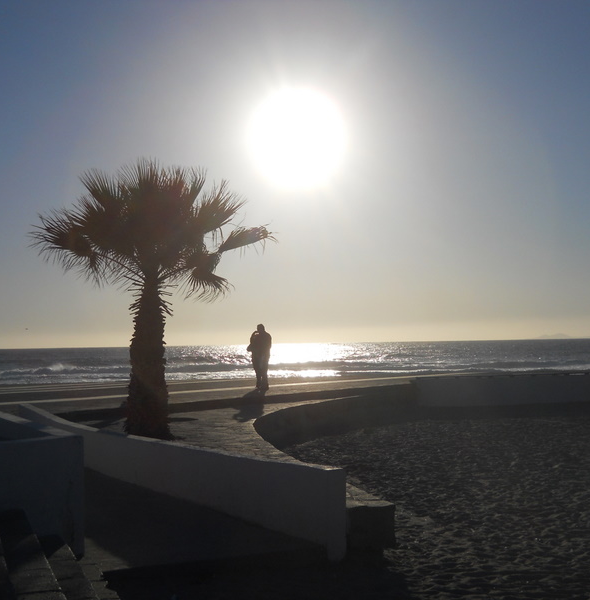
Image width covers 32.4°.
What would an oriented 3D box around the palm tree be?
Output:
[{"bbox_3d":[-2.124,-0.056,15.052,3.540,4.118,3.397,-1,-2,0],"label":"palm tree"}]

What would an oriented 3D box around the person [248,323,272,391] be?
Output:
[{"bbox_3d":[-0.921,1.500,26.619,0.600,1.720,0.440,0,-3,-15],"label":"person"}]

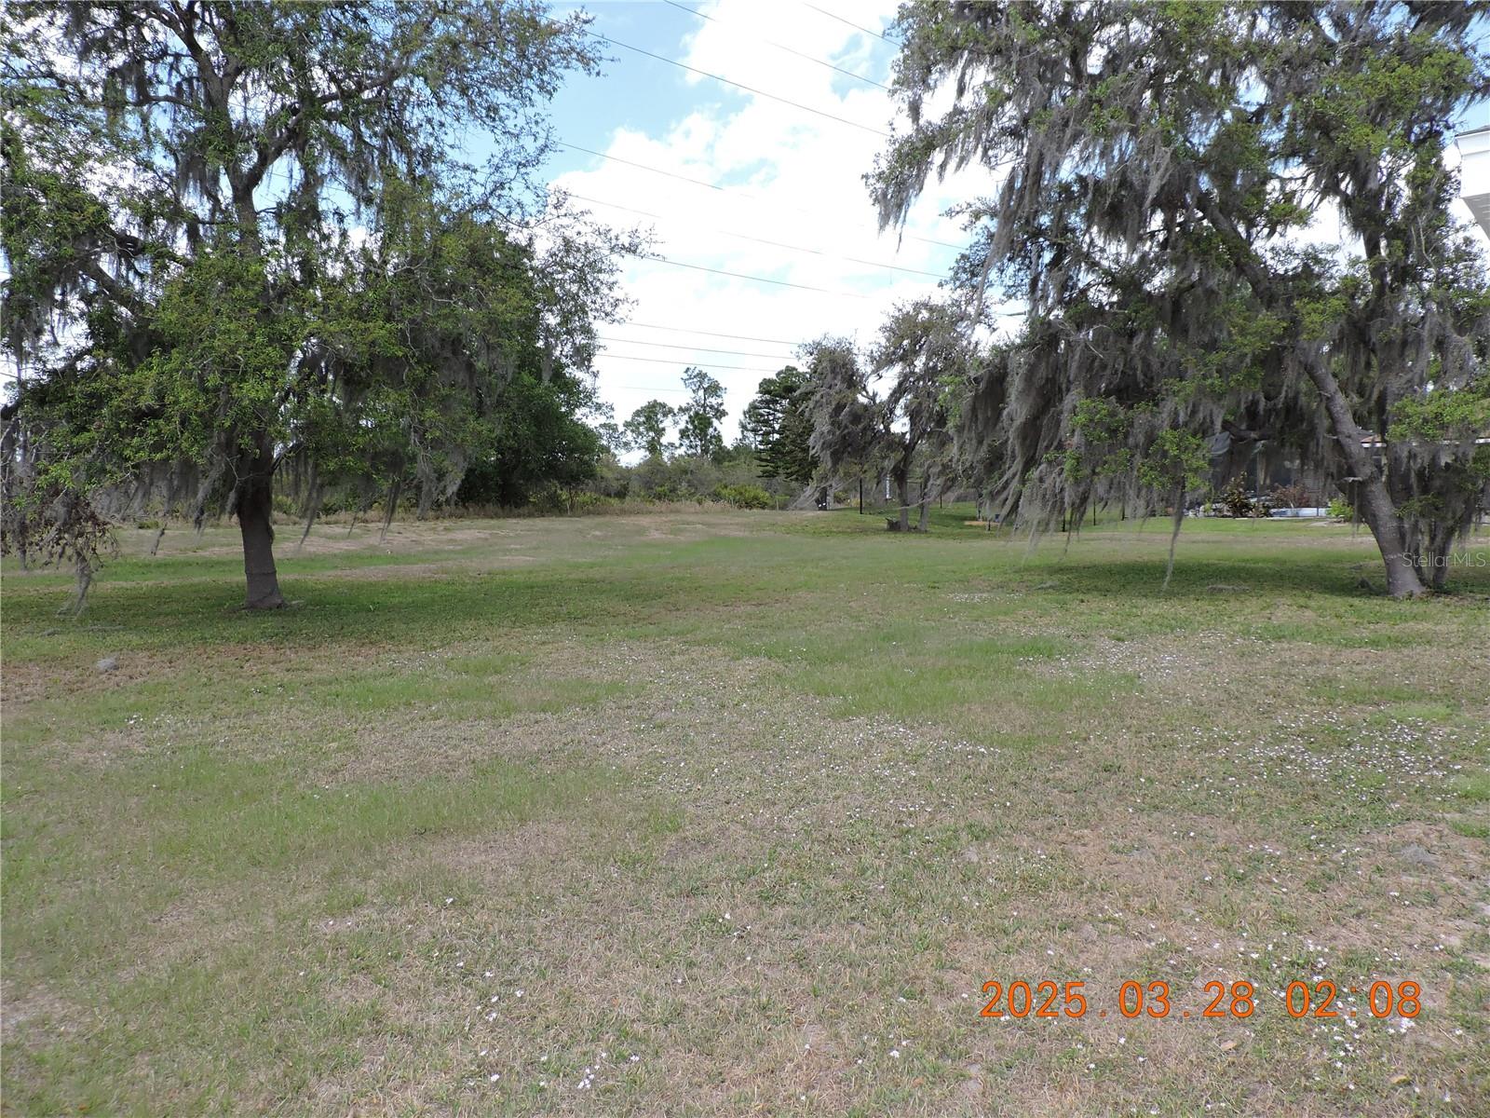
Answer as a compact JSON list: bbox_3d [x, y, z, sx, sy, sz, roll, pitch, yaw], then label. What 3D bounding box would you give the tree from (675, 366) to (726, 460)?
[{"bbox_3d":[-2.915,-8.591,69.000,3.600,8.800,3.600,0,5,0],"label":"tree"}]

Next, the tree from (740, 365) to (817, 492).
[{"bbox_3d":[1.887,-6.056,50.000,4.300,6.900,4.300,0,5,0],"label":"tree"}]

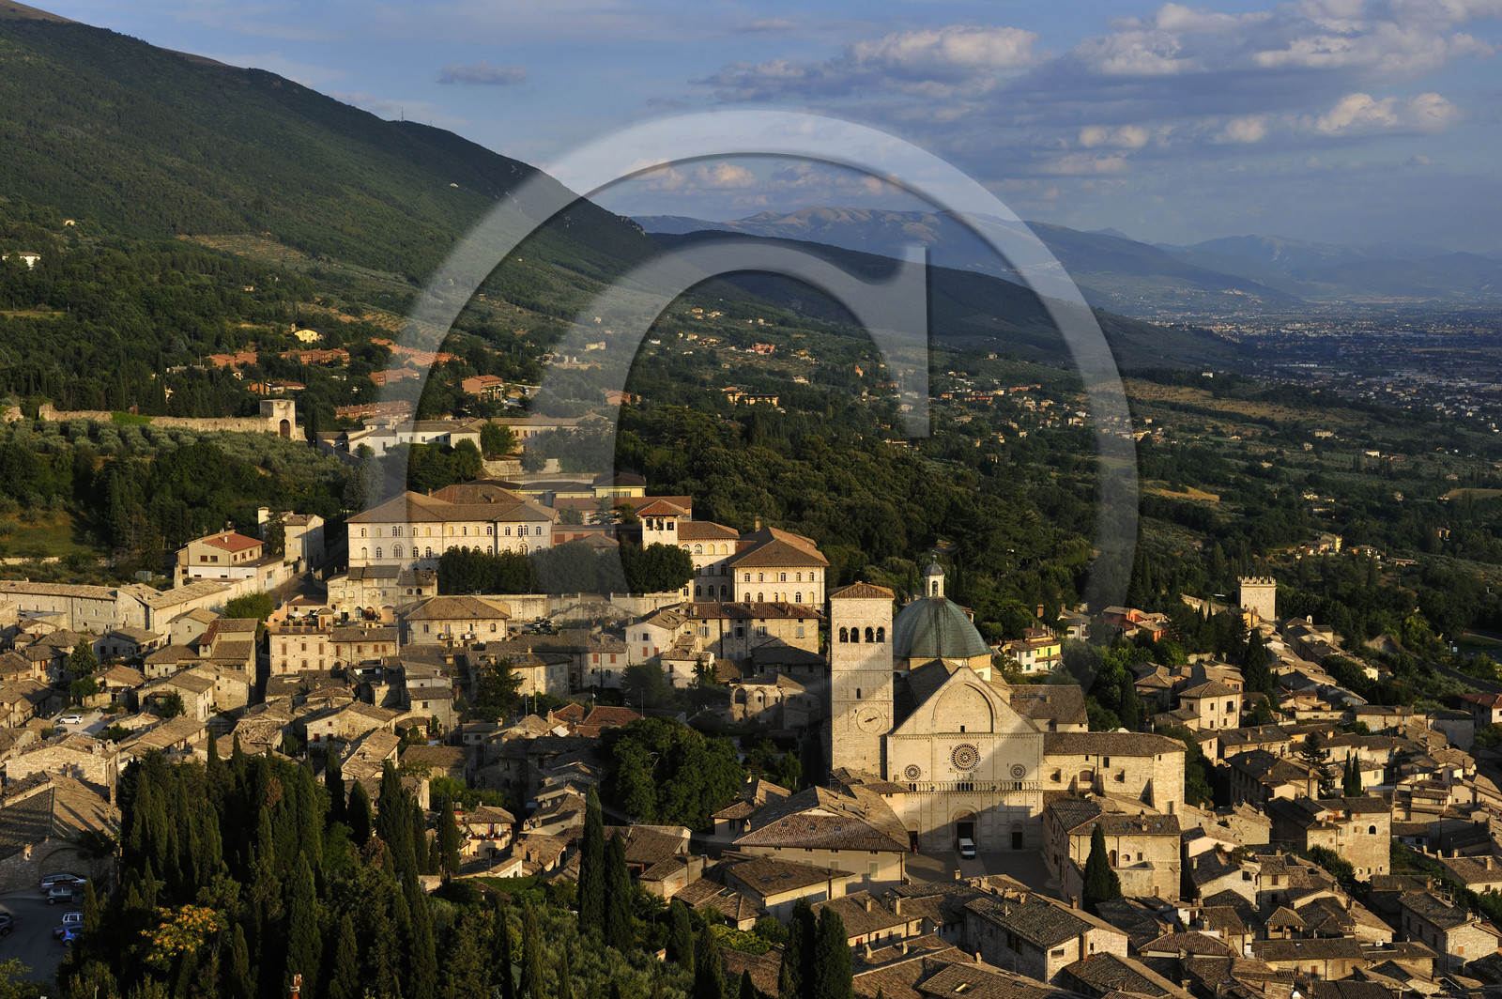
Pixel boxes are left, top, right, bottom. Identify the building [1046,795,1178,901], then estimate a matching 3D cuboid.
[{"bbox_3d":[53.300,50.990,317.450,16.800,11.400,18.200,0,6,0],"label":"building"}]

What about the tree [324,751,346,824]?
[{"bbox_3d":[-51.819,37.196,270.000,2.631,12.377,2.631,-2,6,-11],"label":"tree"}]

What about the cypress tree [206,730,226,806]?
[{"bbox_3d":[-55.370,28.780,224.540,2.200,9.600,2.200,0,6,0],"label":"cypress tree"}]

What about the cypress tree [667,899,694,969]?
[{"bbox_3d":[-7.710,47.680,237.450,2.900,7.900,2.900,0,6,0],"label":"cypress tree"}]

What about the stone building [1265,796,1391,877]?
[{"bbox_3d":[97.587,56.303,366.619,16.500,12.200,14.000,-1,6,-6],"label":"stone building"}]

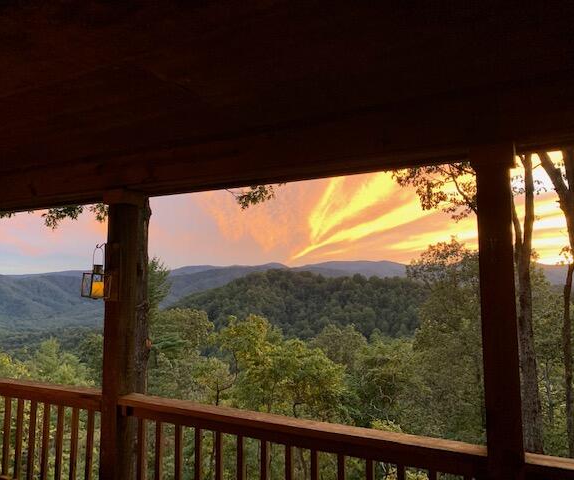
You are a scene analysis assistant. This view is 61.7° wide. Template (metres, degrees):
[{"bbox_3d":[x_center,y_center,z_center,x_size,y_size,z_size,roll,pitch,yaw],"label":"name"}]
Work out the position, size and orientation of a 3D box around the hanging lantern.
[{"bbox_3d":[-1.269,0.220,3.220,0.131,0.345,0.131,-5,-7,43],"label":"hanging lantern"}]

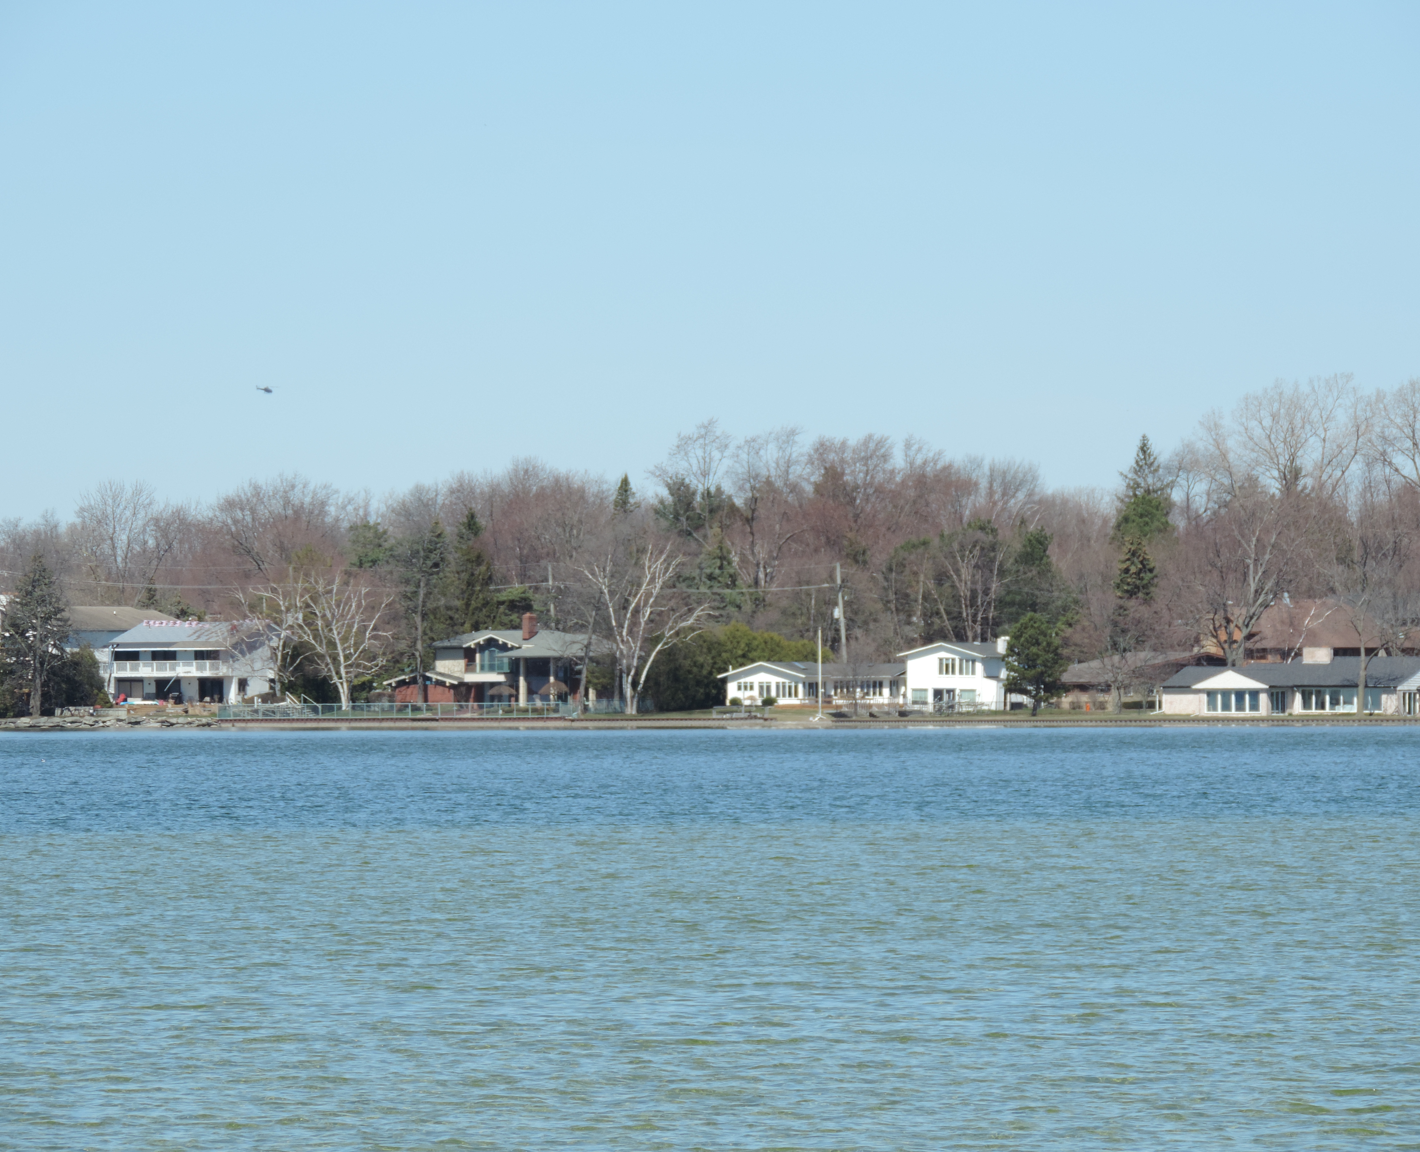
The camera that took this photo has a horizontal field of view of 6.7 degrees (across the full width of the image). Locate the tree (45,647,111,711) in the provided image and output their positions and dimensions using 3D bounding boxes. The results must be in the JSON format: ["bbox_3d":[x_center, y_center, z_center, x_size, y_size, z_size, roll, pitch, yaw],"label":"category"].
[{"bbox_3d":[-56.952,9.339,1101.000,5.900,5.790,4.800,0,-1,0],"label":"tree"}]

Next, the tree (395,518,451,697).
[{"bbox_3d":[-25.612,3.141,1092.000,5.000,16.480,5.000,0,-1,0],"label":"tree"}]

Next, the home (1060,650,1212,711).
[{"bbox_3d":[38.322,9.300,1087.000,12.000,5.450,10.000,0,-1,24],"label":"home"}]

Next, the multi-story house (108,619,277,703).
[{"bbox_3d":[-46.539,7.729,1107.000,12.600,7.730,11.500,0,-1,26],"label":"multi-story house"}]

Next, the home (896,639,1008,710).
[{"bbox_3d":[22.357,8.762,1080.000,8.800,6.370,11.000,0,-1,26],"label":"home"}]

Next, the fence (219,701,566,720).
[{"bbox_3d":[-27.155,11.701,1060.000,31.064,1.512,0.200,0,-1,8],"label":"fence"}]

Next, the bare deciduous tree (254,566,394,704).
[{"bbox_3d":[-33.935,5.472,1070.000,12.206,12.311,11.000,0,-1,0],"label":"bare deciduous tree"}]

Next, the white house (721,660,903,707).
[{"bbox_3d":[9.044,9.523,1082.000,15.800,4.043,11.000,0,-1,16],"label":"white house"}]

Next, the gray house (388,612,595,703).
[{"bbox_3d":[-19.382,7.451,1098.000,16.000,8.310,12.000,0,-1,25],"label":"gray house"}]

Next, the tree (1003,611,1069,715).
[{"bbox_3d":[28.514,7.653,1066.000,5.766,9.120,5.766,0,-1,0],"label":"tree"}]

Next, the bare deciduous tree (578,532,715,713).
[{"bbox_3d":[-5.693,4.176,1082.000,12.100,16.120,11.000,0,-1,0],"label":"bare deciduous tree"}]

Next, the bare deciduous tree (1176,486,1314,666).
[{"bbox_3d":[48.158,1.836,1098.000,12.418,19.760,12.418,0,-1,0],"label":"bare deciduous tree"}]

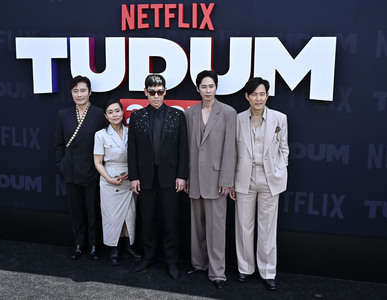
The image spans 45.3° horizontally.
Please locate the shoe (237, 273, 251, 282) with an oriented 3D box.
[{"bbox_3d":[0.483,1.110,4.293,0.105,0.105,0.295,3,10,15],"label":"shoe"}]

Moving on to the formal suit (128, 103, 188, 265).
[{"bbox_3d":[-0.320,0.342,4.301,0.540,1.535,0.320,1,9,-1],"label":"formal suit"}]

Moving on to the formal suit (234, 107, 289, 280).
[{"bbox_3d":[0.599,0.386,4.134,0.450,1.510,0.340,3,9,10],"label":"formal suit"}]

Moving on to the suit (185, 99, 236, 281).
[{"bbox_3d":[0.160,0.348,4.170,0.440,1.580,0.340,3,9,12],"label":"suit"}]

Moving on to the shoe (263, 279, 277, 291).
[{"bbox_3d":[0.673,1.137,4.144,0.105,0.105,0.295,0,9,-6],"label":"shoe"}]

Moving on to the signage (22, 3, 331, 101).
[{"bbox_3d":[-0.259,-0.909,4.281,3.016,0.821,0.120,3,9,13],"label":"signage"}]

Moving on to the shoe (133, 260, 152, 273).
[{"bbox_3d":[-0.456,1.069,4.445,0.105,0.110,0.300,9,12,41],"label":"shoe"}]

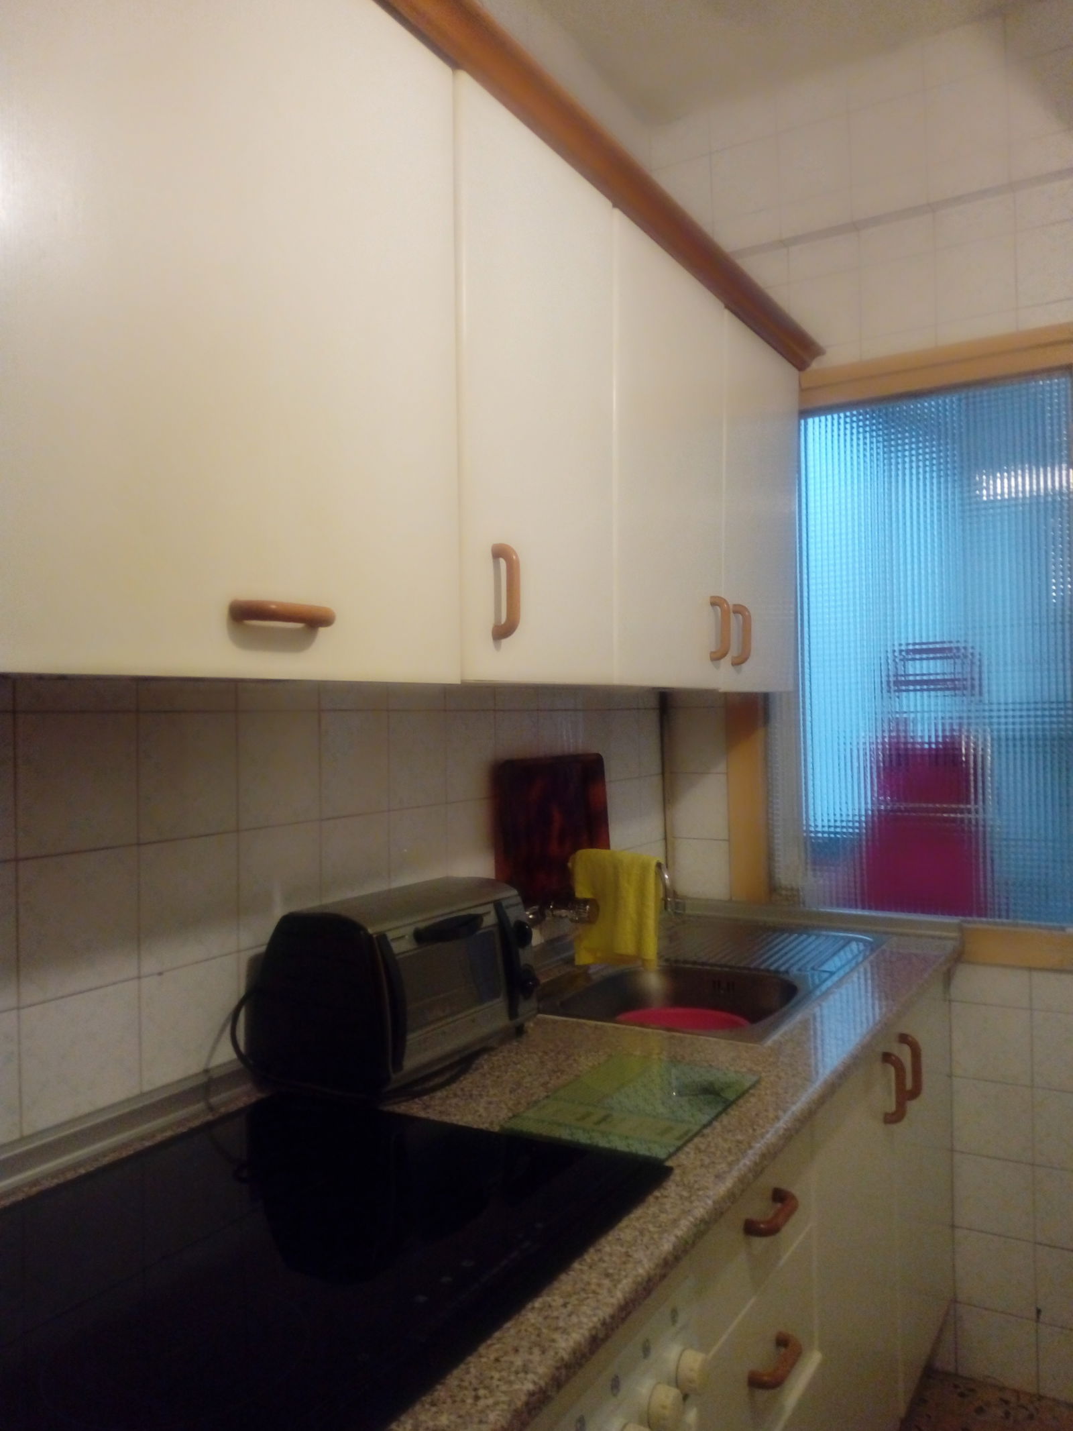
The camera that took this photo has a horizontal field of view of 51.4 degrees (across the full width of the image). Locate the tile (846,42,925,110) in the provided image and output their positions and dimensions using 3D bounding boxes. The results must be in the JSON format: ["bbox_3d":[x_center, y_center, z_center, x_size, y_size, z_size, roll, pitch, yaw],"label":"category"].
[{"bbox_3d":[0.707,-1.282,2.245,0.150,0.099,0.010,-1,0,31],"label":"tile"}]

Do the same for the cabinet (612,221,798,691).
[{"bbox_3d":[0.197,-0.393,2.086,0.329,0.698,0.898,-1,0,30],"label":"cabinet"}]

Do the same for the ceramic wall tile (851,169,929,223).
[{"bbox_3d":[0.711,-1.044,2.244,0.150,0.073,0.010,-1,0,31],"label":"ceramic wall tile"}]

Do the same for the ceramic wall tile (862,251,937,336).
[{"bbox_3d":[0.741,-0.859,2.288,0.151,0.151,0.010,-1,0,30],"label":"ceramic wall tile"}]

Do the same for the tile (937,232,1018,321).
[{"bbox_3d":[0.868,-0.858,2.201,0.150,0.150,0.010,-1,0,31],"label":"tile"}]

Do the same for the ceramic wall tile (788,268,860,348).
[{"bbox_3d":[0.609,-0.853,2.357,0.150,0.150,0.010,-1,0,31],"label":"ceramic wall tile"}]

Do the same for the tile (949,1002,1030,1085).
[{"bbox_3d":[0.895,0.643,2.197,0.150,0.150,0.010,-1,0,31],"label":"tile"}]

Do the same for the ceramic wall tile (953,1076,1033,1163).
[{"bbox_3d":[0.908,0.803,2.219,0.151,0.151,0.010,-1,0,30],"label":"ceramic wall tile"}]

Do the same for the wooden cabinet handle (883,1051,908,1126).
[{"bbox_3d":[0.569,0.588,1.772,0.032,0.108,0.015,-1,0,30],"label":"wooden cabinet handle"}]

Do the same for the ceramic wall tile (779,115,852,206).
[{"bbox_3d":[0.580,-1.154,2.322,0.150,0.150,0.010,-1,0,31],"label":"ceramic wall tile"}]

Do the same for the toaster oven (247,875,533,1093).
[{"bbox_3d":[-0.179,0.353,1.495,0.220,0.222,0.346,-1,0,30],"label":"toaster oven"}]

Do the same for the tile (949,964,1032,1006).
[{"bbox_3d":[0.903,0.537,2.220,0.151,0.079,0.010,-1,0,30],"label":"tile"}]

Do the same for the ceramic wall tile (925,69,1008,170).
[{"bbox_3d":[0.838,-1.159,2.167,0.150,0.150,0.010,-1,0,31],"label":"ceramic wall tile"}]

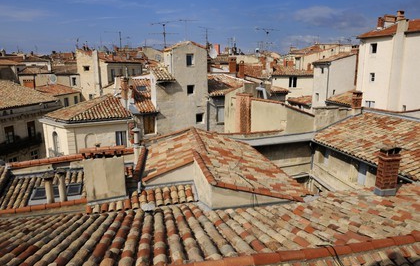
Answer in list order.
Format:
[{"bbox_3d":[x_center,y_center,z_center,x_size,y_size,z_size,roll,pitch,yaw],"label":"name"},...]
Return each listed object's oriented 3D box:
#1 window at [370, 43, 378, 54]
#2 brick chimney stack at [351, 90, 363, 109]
[{"bbox_3d":[14.688,-7.536,25.000,0.200,0.880,0.570,-10,14,-41],"label":"window"},{"bbox_3d":[7.859,-1.767,14.950,0.370,0.980,0.330,-2,11,-10],"label":"brick chimney stack"}]

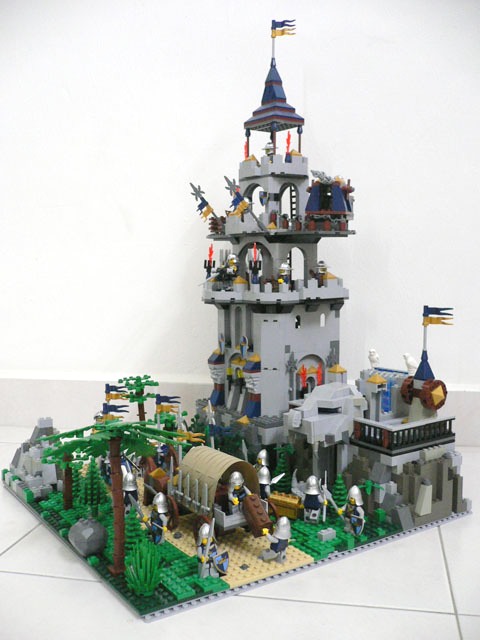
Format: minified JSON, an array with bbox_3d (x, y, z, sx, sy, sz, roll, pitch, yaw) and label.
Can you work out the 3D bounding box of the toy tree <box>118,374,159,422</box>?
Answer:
[{"bbox_3d":[-0.135,0.133,0.861,0.055,0.118,0.052,-3,4,-33],"label":"toy tree"}]

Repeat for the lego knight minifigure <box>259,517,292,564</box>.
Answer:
[{"bbox_3d":[0.031,0.192,0.569,0.026,0.041,0.027,-4,5,-43],"label":"lego knight minifigure"}]

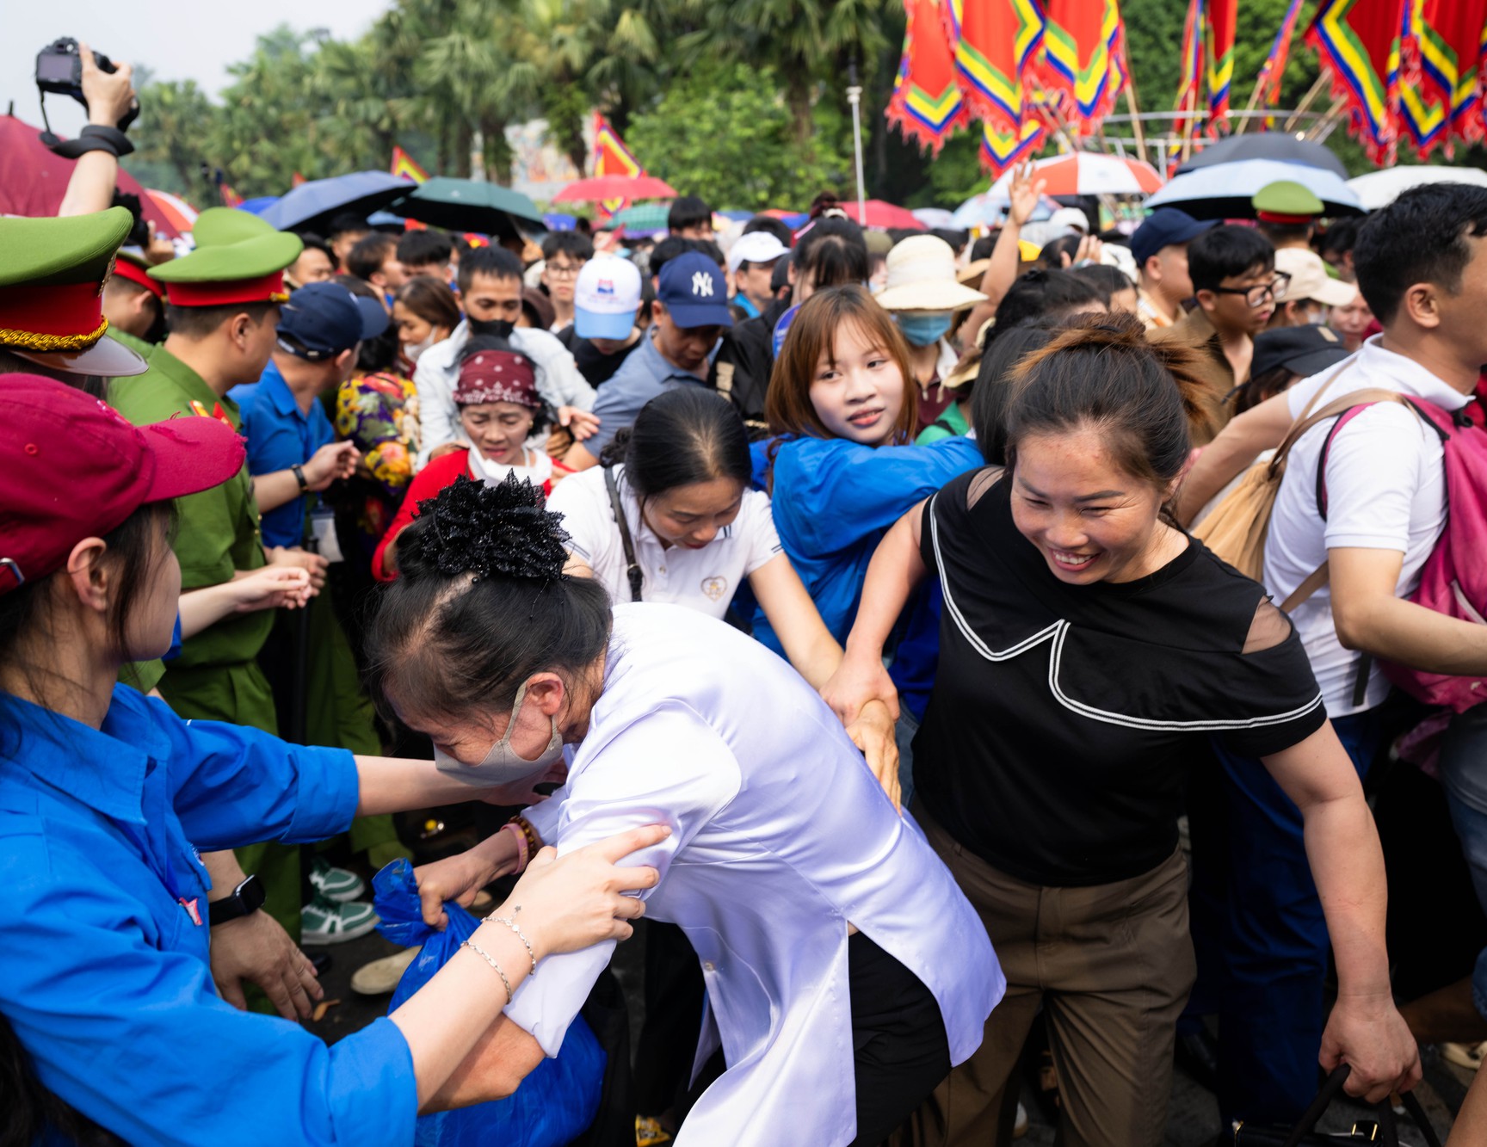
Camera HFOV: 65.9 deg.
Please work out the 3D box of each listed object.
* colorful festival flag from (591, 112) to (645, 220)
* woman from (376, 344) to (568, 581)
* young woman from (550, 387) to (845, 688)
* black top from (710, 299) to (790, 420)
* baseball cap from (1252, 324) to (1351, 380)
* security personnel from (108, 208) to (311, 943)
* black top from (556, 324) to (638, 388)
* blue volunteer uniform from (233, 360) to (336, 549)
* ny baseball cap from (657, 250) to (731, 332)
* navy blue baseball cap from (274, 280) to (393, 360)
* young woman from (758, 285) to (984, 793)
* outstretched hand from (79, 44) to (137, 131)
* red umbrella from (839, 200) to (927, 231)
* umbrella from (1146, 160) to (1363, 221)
[{"bbox_3d":[-1.424,-4.618,13.000,0.650,1.200,0.200,-1,18,0],"label":"colorful festival flag"},{"bbox_3d":[-0.412,0.288,2.297,0.520,1.520,0.380,-5,17,-8],"label":"woman"},{"bbox_3d":[-0.091,0.449,1.840,0.550,1.480,0.650,-6,18,-14],"label":"young woman"},{"bbox_3d":[0.164,-0.379,2.783,0.500,0.580,0.280,-1,17,5],"label":"black top"},{"bbox_3d":[1.145,-0.440,2.330,0.180,0.140,0.260,-20,15,-31],"label":"baseball cap"},{"bbox_3d":[-1.047,0.143,2.440,0.500,1.740,0.520,-7,19,-19],"label":"security personnel"},{"bbox_3d":[-0.341,-0.378,3.049,0.470,0.580,0.290,-4,17,-5],"label":"black top"},{"bbox_3d":[-1.077,-0.255,2.780,0.310,0.560,0.460,-3,17,-2],"label":"blue volunteer uniform"},{"bbox_3d":[-0.112,-0.660,2.680,0.180,0.150,0.260,-6,40,-13],"label":"ny baseball cap"},{"bbox_3d":[-0.880,-0.540,2.450,0.175,0.145,0.260,11,29,38],"label":"navy blue baseball cap"},{"bbox_3d":[0.227,0.337,1.974,0.520,1.600,0.500,7,19,24],"label":"young woman"},{"bbox_3d":[-1.182,-0.906,2.130,0.100,0.150,0.100,0,18,-12],"label":"outstretched hand"},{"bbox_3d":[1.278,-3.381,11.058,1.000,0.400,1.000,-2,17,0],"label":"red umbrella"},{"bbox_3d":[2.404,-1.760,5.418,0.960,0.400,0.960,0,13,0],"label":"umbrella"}]

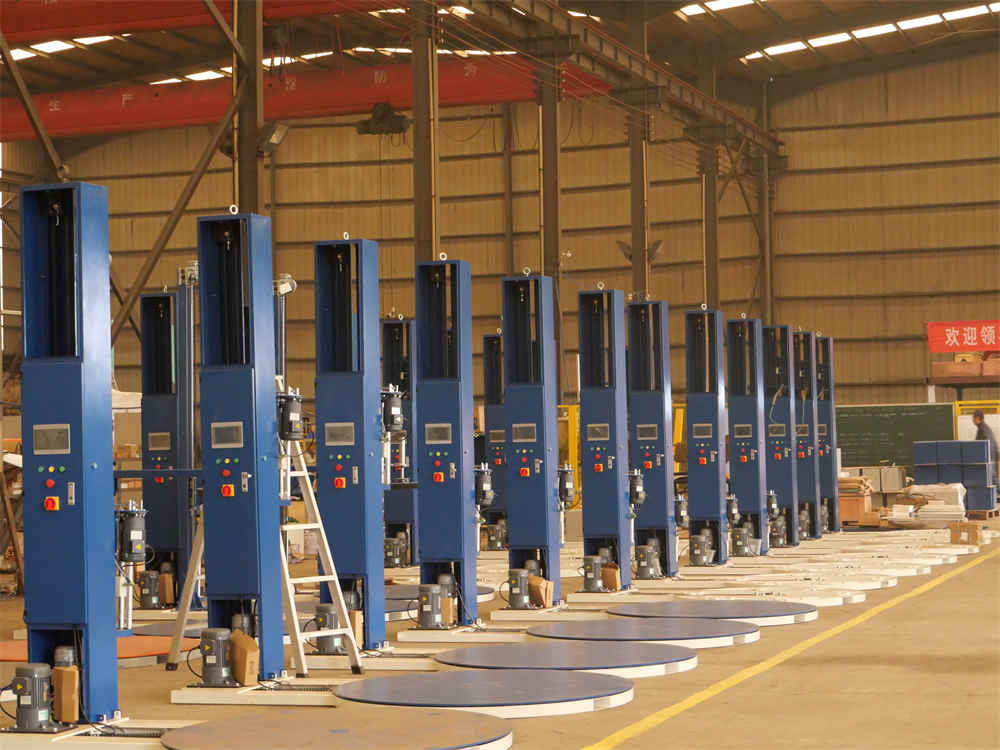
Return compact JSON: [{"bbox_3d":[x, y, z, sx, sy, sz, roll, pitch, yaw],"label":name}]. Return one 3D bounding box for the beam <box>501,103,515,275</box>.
[{"bbox_3d":[0.331,-2.769,60.605,0.220,12.480,0.280,-2,-2,21],"label":"beam"}]

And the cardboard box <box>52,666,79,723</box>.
[{"bbox_3d":[-2.147,1.589,10.021,0.135,0.255,0.065,-3,-2,32],"label":"cardboard box"}]

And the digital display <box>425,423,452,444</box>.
[{"bbox_3d":[-0.449,0.438,14.935,0.205,0.147,0.040,-2,-2,21],"label":"digital display"}]

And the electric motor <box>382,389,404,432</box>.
[{"bbox_3d":[-0.713,0.238,13.533,0.149,0.298,0.169,0,-2,-23],"label":"electric motor"}]

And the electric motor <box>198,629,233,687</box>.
[{"bbox_3d":[-1.600,1.599,11.414,0.169,0.308,0.199,-2,-2,22],"label":"electric motor"}]

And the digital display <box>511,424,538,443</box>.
[{"bbox_3d":[0.206,0.475,16.466,0.205,0.147,0.040,-2,-2,21],"label":"digital display"}]

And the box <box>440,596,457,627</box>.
[{"bbox_3d":[-0.374,1.726,14.758,0.095,0.214,0.095,-2,-2,30],"label":"box"}]

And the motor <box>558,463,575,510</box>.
[{"bbox_3d":[0.553,0.919,16.750,0.120,0.350,0.135,0,-2,-25],"label":"motor"}]

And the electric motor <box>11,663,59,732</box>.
[{"bbox_3d":[-2.278,1.562,9.851,0.165,0.315,0.185,-2,-2,22],"label":"electric motor"}]

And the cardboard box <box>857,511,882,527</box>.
[{"bbox_3d":[5.505,2.135,30.089,0.338,0.234,0.259,-2,-2,22],"label":"cardboard box"}]

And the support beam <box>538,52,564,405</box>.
[{"bbox_3d":[1.067,-1.752,38.949,0.380,8.900,0.280,-2,-2,21],"label":"support beam"}]

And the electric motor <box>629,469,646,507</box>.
[{"bbox_3d":[1.249,1.024,18.399,0.149,0.333,0.169,0,-2,-23],"label":"electric motor"}]

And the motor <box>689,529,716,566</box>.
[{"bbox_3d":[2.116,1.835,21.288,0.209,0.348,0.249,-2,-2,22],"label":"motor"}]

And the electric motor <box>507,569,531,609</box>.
[{"bbox_3d":[0.153,1.724,16.268,0.169,0.308,0.199,-2,-2,22],"label":"electric motor"}]

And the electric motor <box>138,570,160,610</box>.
[{"bbox_3d":[-2.998,1.835,17.291,0.165,0.315,0.185,-2,-2,22],"label":"electric motor"}]

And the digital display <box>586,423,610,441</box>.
[{"bbox_3d":[0.890,0.519,18.245,0.212,0.148,0.030,-2,-2,23],"label":"digital display"}]

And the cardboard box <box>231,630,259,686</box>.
[{"bbox_3d":[-1.438,1.604,11.430,0.120,0.300,0.140,-1,-2,-21],"label":"cardboard box"}]

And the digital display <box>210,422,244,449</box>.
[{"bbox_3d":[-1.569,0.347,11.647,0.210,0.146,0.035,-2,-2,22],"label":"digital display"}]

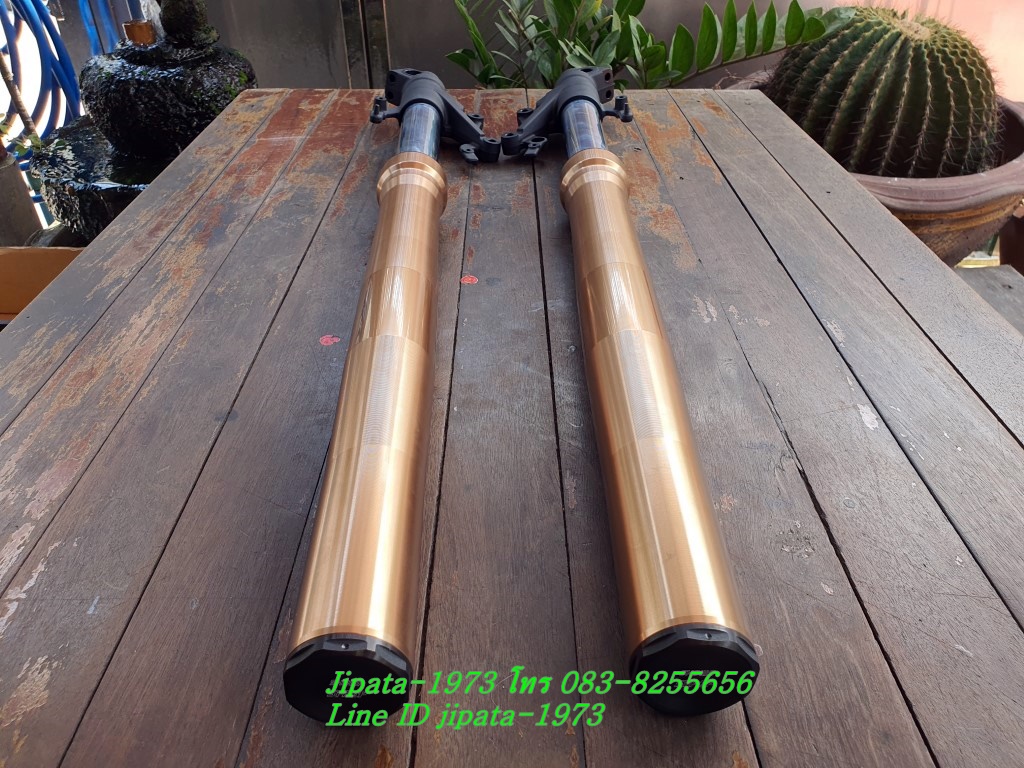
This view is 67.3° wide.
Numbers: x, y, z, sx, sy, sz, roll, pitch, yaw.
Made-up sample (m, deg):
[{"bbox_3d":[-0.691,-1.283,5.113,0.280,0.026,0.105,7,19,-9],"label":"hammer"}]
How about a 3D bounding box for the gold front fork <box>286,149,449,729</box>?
[{"bbox_3d":[-0.080,-0.038,0.528,0.064,0.064,0.544,-2,36,-2],"label":"gold front fork"}]

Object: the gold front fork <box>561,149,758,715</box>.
[{"bbox_3d":[0.076,-0.040,0.530,0.064,0.064,0.544,0,36,1],"label":"gold front fork"}]

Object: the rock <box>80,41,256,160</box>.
[{"bbox_3d":[-0.620,-0.518,1.400,0.286,0.172,0.258,-14,38,-19],"label":"rock"}]

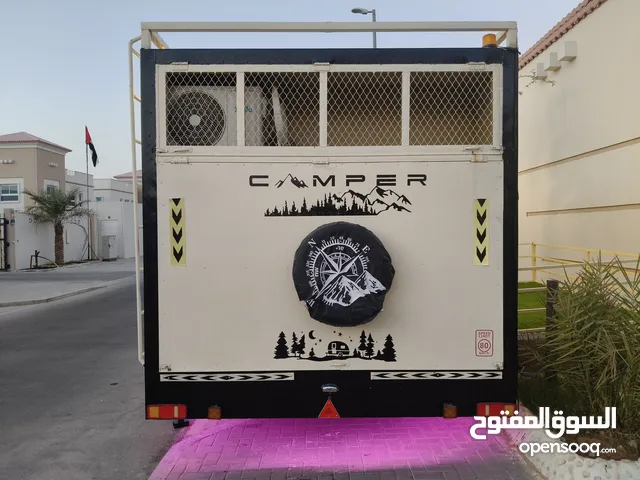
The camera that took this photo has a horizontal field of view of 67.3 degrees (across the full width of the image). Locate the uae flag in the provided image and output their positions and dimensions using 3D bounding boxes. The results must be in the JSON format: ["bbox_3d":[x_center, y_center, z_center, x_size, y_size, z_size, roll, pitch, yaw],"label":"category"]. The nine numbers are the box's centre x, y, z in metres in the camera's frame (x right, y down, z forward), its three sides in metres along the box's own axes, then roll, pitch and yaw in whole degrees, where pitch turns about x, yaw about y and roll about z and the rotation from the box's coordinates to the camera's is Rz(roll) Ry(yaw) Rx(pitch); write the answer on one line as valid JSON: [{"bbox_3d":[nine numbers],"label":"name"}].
[{"bbox_3d":[-12.834,-5.252,27.000,0.800,2.250,0.400,0,1,0],"label":"uae flag"}]

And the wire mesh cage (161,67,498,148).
[{"bbox_3d":[0.063,-0.875,3.175,2.240,0.550,0.060,0,1,0],"label":"wire mesh cage"}]

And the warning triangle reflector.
[{"bbox_3d":[0.065,1.125,3.210,0.144,0.128,0.012,0,1,0],"label":"warning triangle reflector"}]

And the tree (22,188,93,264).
[{"bbox_3d":[-12.536,-0.679,23.000,3.400,3.750,3.300,0,1,0],"label":"tree"}]

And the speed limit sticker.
[{"bbox_3d":[1.100,0.693,3.210,0.119,0.178,0.003,0,1,0],"label":"speed limit sticker"}]

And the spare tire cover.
[{"bbox_3d":[0.151,0.216,3.080,0.640,0.660,0.210,0,1,0],"label":"spare tire cover"}]

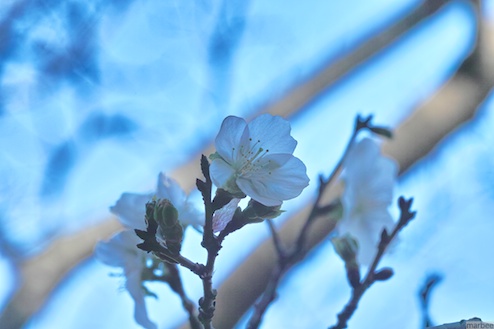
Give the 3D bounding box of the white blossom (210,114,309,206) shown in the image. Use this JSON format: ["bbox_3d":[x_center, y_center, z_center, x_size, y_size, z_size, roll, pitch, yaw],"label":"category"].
[{"bbox_3d":[0.004,-0.001,0.950,0.030,0.029,0.018,7,-21,-26],"label":"white blossom"}]

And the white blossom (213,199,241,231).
[{"bbox_3d":[-0.006,0.016,0.953,0.009,0.011,0.006,5,-11,-20],"label":"white blossom"}]

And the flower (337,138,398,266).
[{"bbox_3d":[0.038,0.012,0.985,0.015,0.040,0.028,-9,-17,36],"label":"flower"}]

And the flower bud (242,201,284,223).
[{"bbox_3d":[0.005,0.014,0.950,0.013,0.008,0.008,-16,9,-10],"label":"flower bud"}]

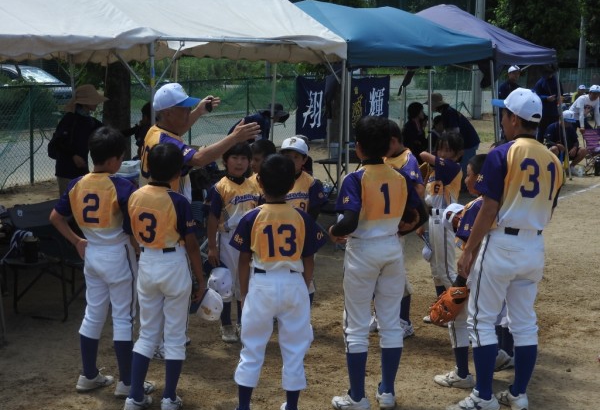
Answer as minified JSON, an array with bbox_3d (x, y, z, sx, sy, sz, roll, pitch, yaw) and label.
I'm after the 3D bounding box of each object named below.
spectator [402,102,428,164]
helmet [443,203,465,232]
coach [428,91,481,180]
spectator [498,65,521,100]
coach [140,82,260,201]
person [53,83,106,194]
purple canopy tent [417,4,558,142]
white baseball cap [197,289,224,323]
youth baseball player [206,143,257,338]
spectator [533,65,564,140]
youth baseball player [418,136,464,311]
[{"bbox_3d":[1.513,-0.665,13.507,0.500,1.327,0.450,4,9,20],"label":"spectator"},{"bbox_3d":[0.891,0.072,5.997,0.150,0.180,0.250,29,10,15],"label":"helmet"},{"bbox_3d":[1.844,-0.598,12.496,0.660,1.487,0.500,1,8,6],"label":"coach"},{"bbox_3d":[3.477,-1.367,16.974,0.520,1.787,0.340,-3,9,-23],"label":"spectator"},{"bbox_3d":[-0.643,0.091,6.522,0.640,1.708,0.500,-5,10,-30],"label":"coach"},{"bbox_3d":[-2.059,-0.329,9.757,0.450,1.593,0.500,-1,8,-5],"label":"person"},{"bbox_3d":[2.243,-1.663,15.733,2.950,2.695,2.950,6,9,31],"label":"purple canopy tent"},{"bbox_3d":[-0.492,0.550,5.555,0.135,0.170,0.250,26,32,6],"label":"white baseball cap"},{"bbox_3d":[-0.418,0.243,6.962,0.450,1.325,0.320,-1,8,-10],"label":"youth baseball player"},{"bbox_3d":[4.176,-1.424,17.475,0.520,1.775,0.360,-1,8,-9],"label":"spectator"},{"bbox_3d":[1.014,0.168,7.449,0.340,1.368,0.380,-3,9,-22],"label":"youth baseball player"}]

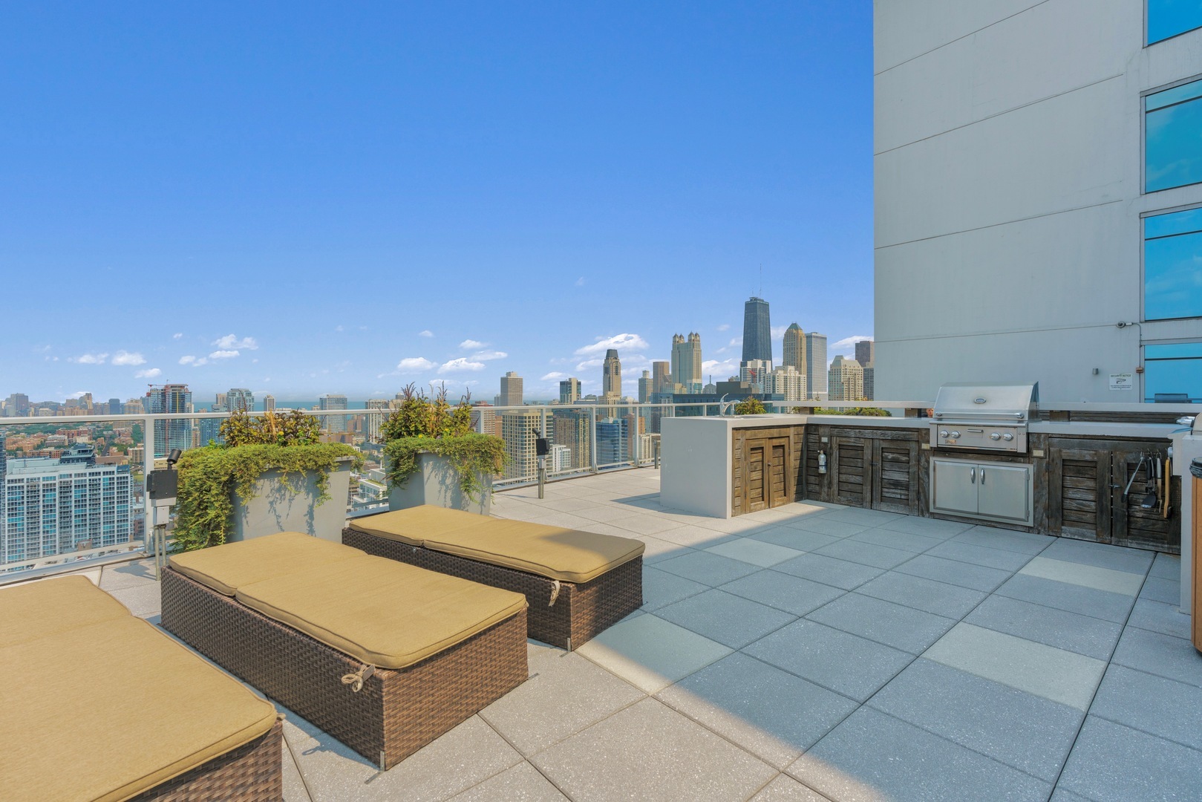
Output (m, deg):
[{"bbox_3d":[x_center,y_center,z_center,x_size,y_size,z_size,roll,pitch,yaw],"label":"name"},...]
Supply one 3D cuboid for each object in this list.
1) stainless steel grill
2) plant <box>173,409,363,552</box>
[{"bbox_3d":[3.726,0.139,5.178,0.630,0.645,0.768,-1,0,-43],"label":"stainless steel grill"},{"bbox_3d":[-2.642,0.586,4.272,0.940,1.020,1.030,0,1,39],"label":"plant"}]

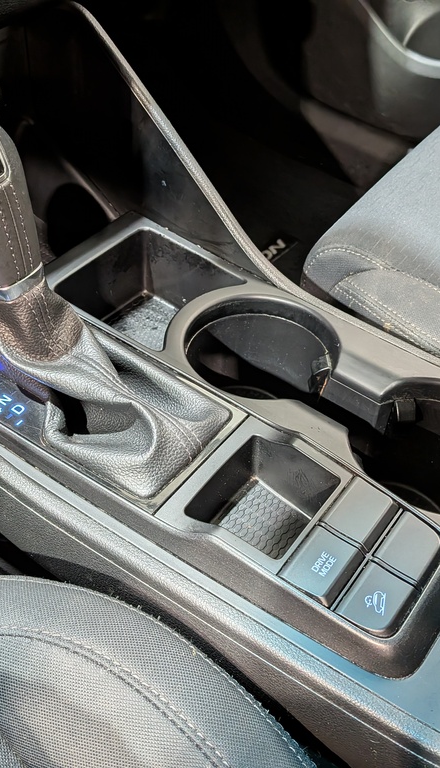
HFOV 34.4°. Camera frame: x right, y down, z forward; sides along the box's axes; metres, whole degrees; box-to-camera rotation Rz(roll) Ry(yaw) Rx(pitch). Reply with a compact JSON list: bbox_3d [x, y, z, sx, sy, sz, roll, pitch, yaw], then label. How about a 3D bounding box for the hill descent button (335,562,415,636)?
[{"bbox_3d":[0.067,0.093,0.305,0.024,0.009,0.033,29,52,25],"label":"hill descent button"}]

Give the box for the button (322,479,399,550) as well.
[{"bbox_3d":[0.066,0.062,0.336,0.026,0.009,0.033,29,52,25],"label":"button"}]

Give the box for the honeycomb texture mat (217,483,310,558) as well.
[{"bbox_3d":[0.022,0.074,0.362,0.044,0.003,0.050,29,52,25],"label":"honeycomb texture mat"}]

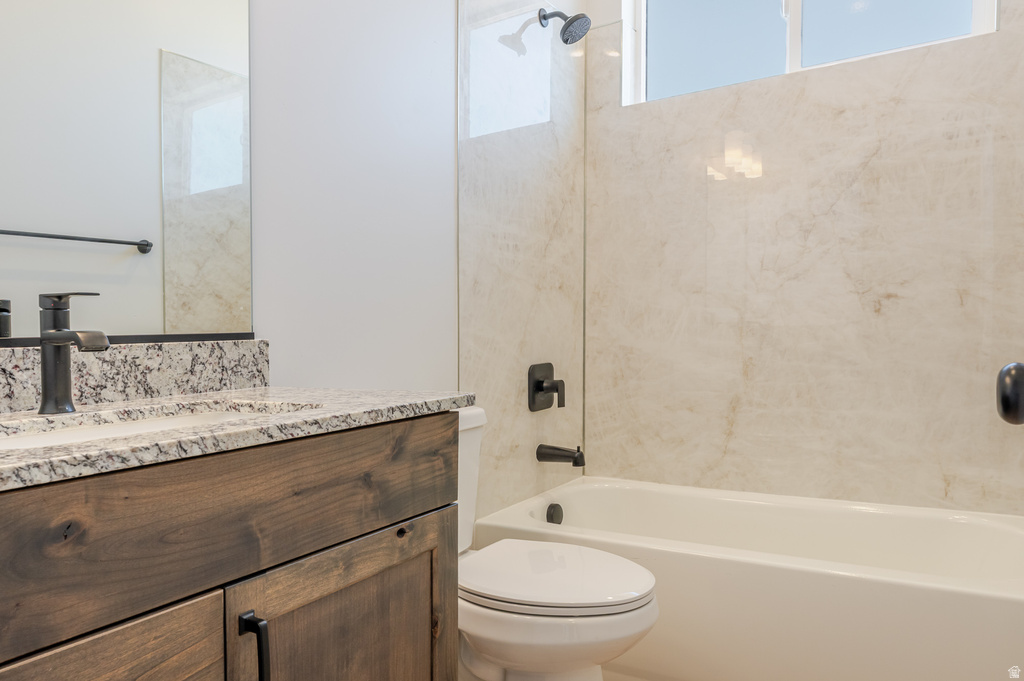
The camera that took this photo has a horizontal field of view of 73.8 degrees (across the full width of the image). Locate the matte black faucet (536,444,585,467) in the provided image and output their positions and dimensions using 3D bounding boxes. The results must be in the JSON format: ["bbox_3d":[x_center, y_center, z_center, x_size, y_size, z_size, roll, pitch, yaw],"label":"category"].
[{"bbox_3d":[0.179,0.409,2.439,0.170,0.073,0.064,0,1,31],"label":"matte black faucet"}]

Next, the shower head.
[{"bbox_3d":[0.188,-1.135,2.438,0.200,0.153,0.116,0,1,31],"label":"shower head"}]

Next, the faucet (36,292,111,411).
[{"bbox_3d":[-0.639,0.018,0.991,0.146,0.178,0.054,0,1,31],"label":"faucet"}]

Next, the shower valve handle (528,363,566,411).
[{"bbox_3d":[0.146,0.166,2.451,0.103,0.168,0.164,0,1,31],"label":"shower valve handle"}]

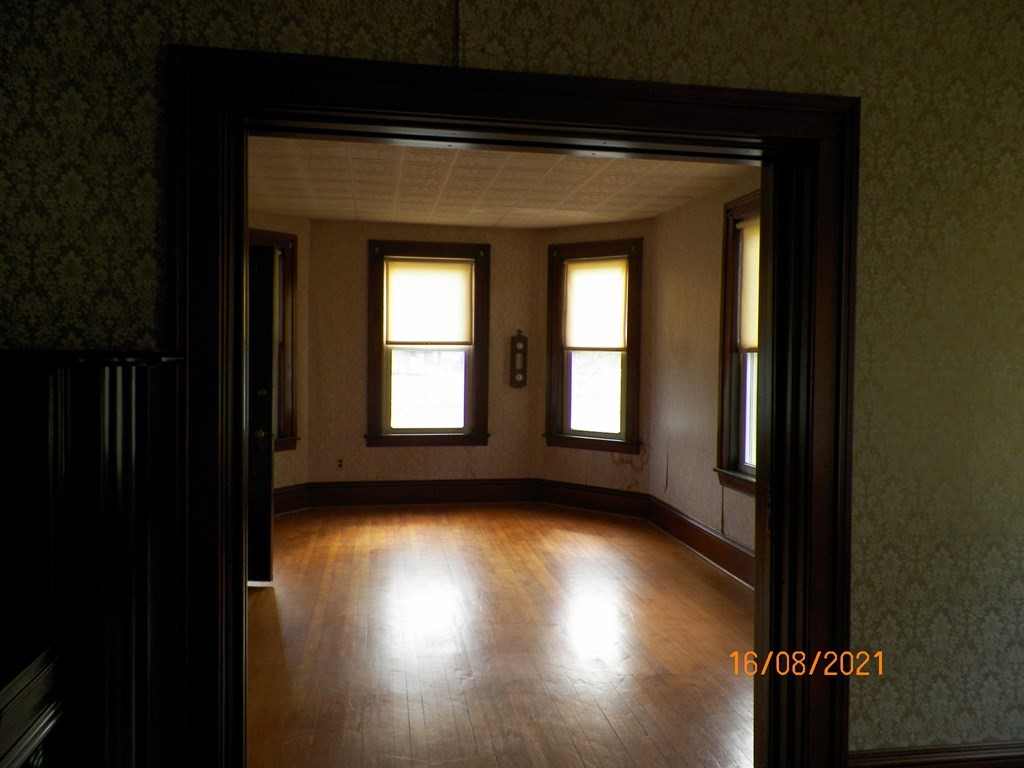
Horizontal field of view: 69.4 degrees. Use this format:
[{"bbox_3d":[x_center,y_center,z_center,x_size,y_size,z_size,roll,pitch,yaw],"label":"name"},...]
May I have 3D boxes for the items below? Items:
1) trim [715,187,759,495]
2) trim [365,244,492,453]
[{"bbox_3d":[1.457,-0.222,4.411,0.110,1.830,1.030,0,3,-9],"label":"trim"},{"bbox_3d":[-0.752,-0.350,6.690,1.114,1.835,0.110,0,3,-9],"label":"trim"}]

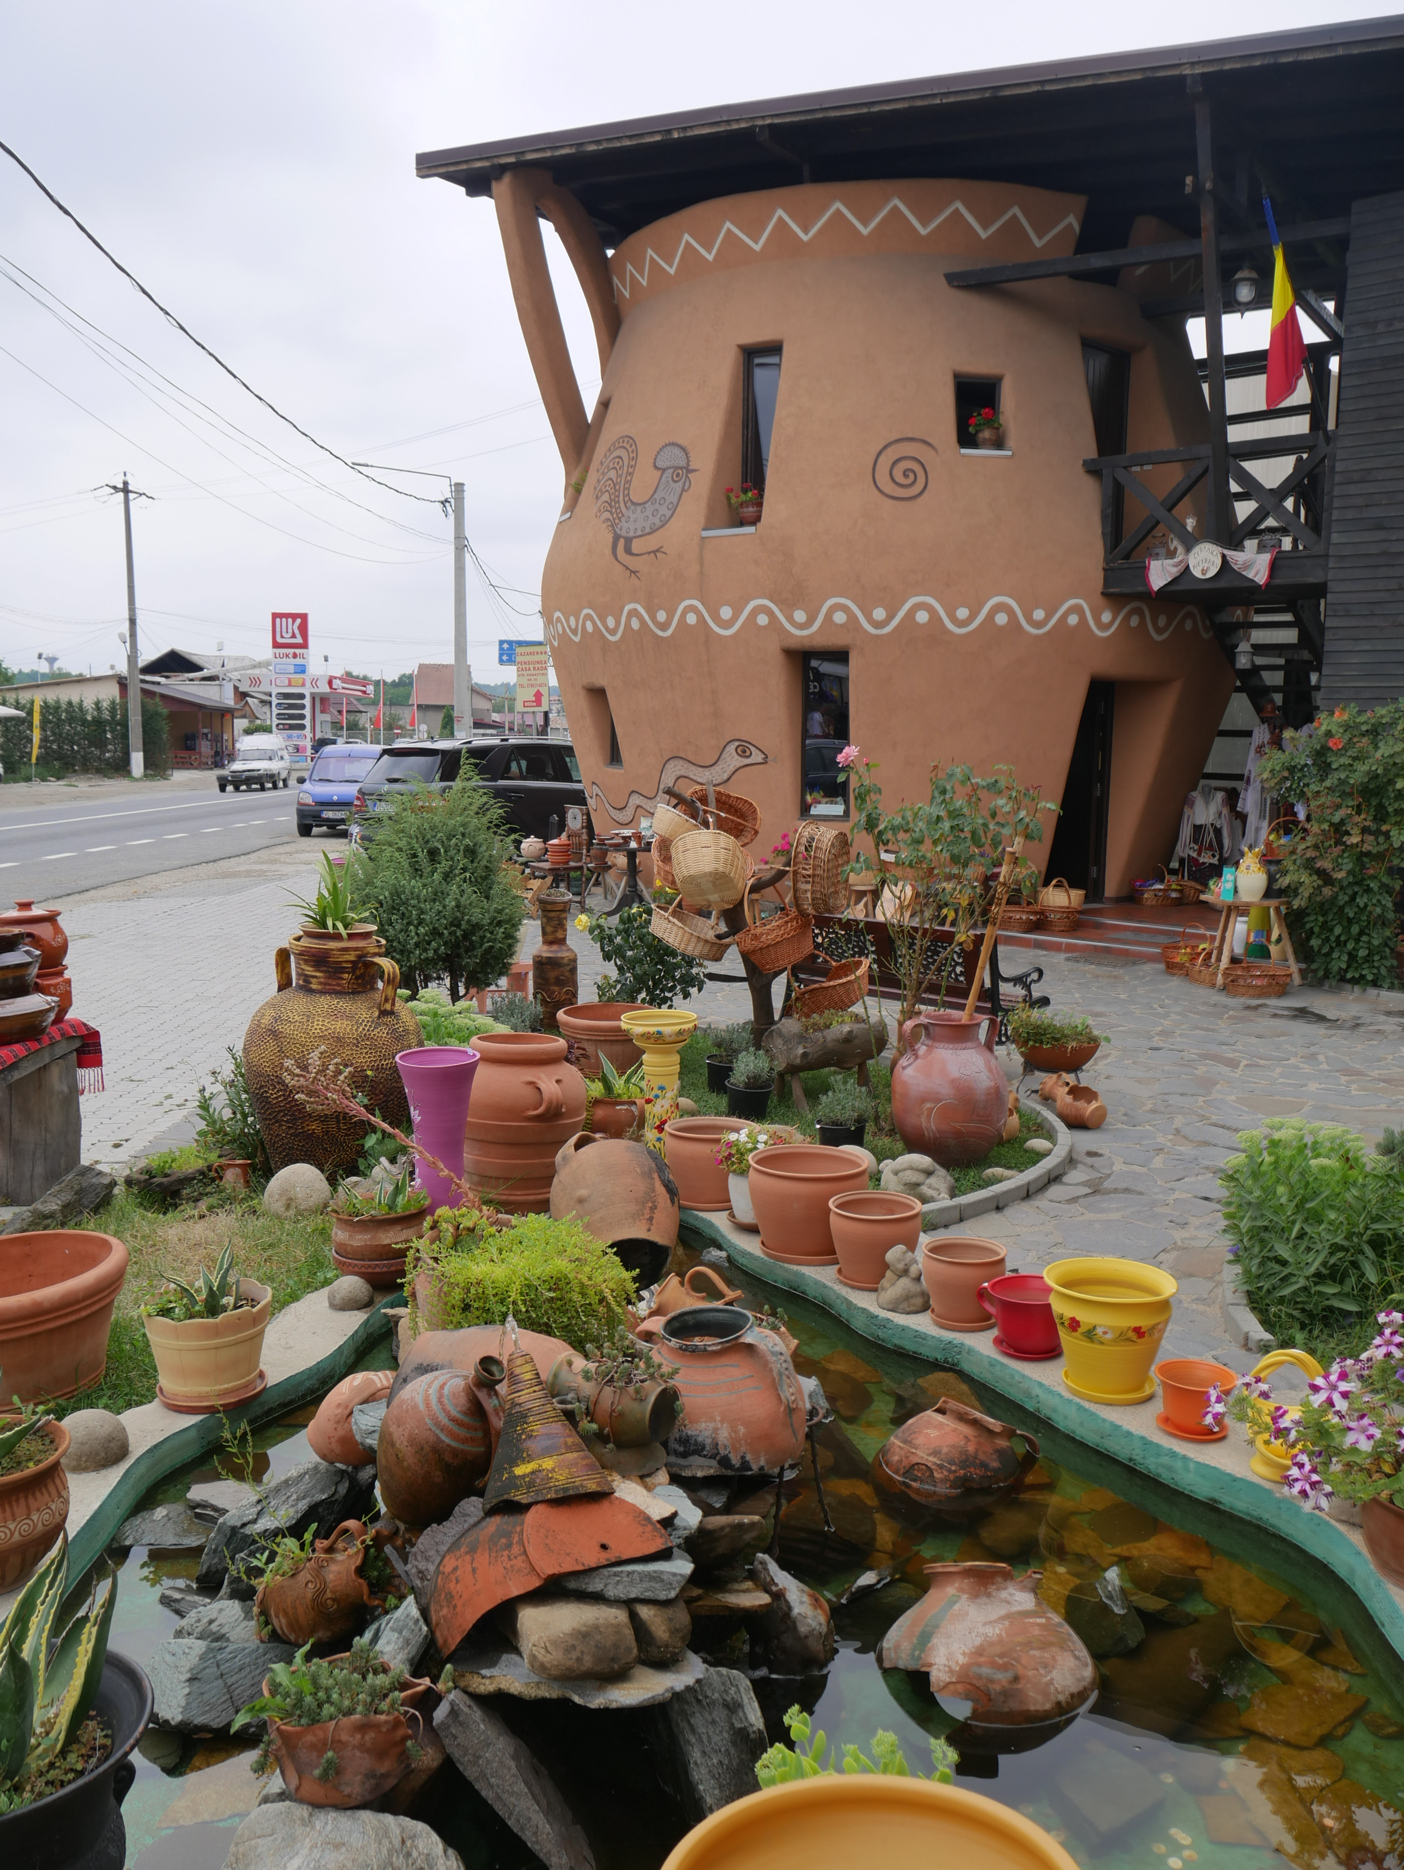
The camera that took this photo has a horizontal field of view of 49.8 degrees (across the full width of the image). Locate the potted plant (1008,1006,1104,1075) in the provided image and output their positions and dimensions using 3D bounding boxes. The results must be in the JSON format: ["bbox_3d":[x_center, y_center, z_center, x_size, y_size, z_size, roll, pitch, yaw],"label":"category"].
[{"bbox_3d":[1.703,0.504,7.306,0.440,0.295,0.400,1,7,0],"label":"potted plant"}]

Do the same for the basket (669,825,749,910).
[{"bbox_3d":[0.041,-0.307,7.000,0.350,0.270,0.330,-6,-35,-11],"label":"basket"}]

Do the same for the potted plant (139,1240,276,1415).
[{"bbox_3d":[-1.303,1.028,3.980,0.335,0.380,0.335,0,7,0],"label":"potted plant"}]

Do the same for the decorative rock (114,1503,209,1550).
[{"bbox_3d":[-1.167,1.279,3.268,0.205,0.070,0.140,0,7,0],"label":"decorative rock"}]

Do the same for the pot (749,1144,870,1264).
[{"bbox_3d":[0.345,0.876,4.892,0.387,0.299,0.387,0,7,0],"label":"pot"}]

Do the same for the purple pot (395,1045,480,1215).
[{"bbox_3d":[-0.952,0.702,5.450,0.300,0.560,0.300,0,7,0],"label":"purple pot"}]

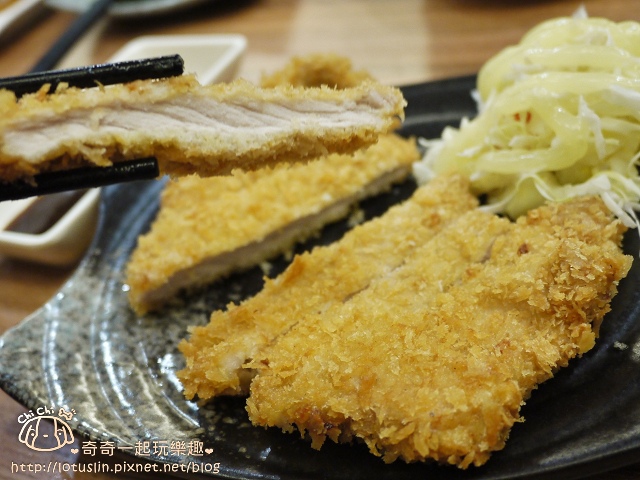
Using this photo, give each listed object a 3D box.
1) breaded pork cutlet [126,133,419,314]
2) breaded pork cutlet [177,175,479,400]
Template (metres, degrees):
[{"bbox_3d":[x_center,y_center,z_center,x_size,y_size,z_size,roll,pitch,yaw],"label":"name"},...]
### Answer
[{"bbox_3d":[-0.023,-0.022,0.240,0.150,0.014,0.066,-28,46,-30],"label":"breaded pork cutlet"},{"bbox_3d":[0.013,0.012,0.197,0.136,0.015,0.029,-29,47,-32],"label":"breaded pork cutlet"}]

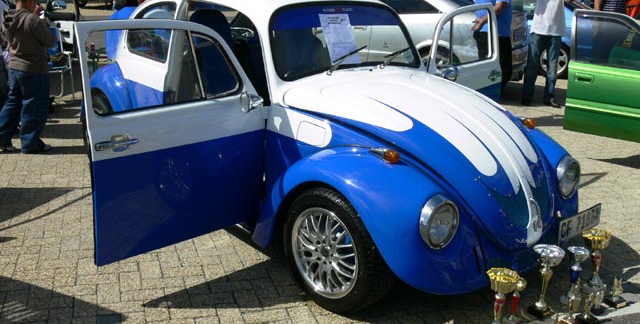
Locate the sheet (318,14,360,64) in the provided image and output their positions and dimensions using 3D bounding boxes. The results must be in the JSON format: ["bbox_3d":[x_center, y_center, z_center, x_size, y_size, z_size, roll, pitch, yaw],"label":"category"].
[{"bbox_3d":[0.117,-0.680,3.580,0.210,0.293,0.010,-12,-5,-39],"label":"sheet"}]

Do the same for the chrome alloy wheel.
[{"bbox_3d":[0.058,0.402,2.942,0.418,0.418,0.168,19,23,42],"label":"chrome alloy wheel"}]

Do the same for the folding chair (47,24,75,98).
[{"bbox_3d":[-3.008,-1.076,7.021,0.554,0.792,0.544,-7,19,-30],"label":"folding chair"}]

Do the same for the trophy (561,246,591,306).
[{"bbox_3d":[1.256,0.561,3.196,0.109,0.302,0.109,-10,21,-37],"label":"trophy"}]

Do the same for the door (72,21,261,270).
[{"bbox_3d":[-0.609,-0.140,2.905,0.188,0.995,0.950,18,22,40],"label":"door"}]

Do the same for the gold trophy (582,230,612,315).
[{"bbox_3d":[1.393,0.523,3.255,0.145,0.333,0.145,-13,23,-41],"label":"gold trophy"}]

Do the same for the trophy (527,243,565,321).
[{"bbox_3d":[1.074,0.558,3.066,0.153,0.358,0.153,-10,21,-37],"label":"trophy"}]

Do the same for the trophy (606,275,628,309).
[{"bbox_3d":[1.485,0.637,3.219,0.093,0.145,0.075,-13,23,-41],"label":"trophy"}]

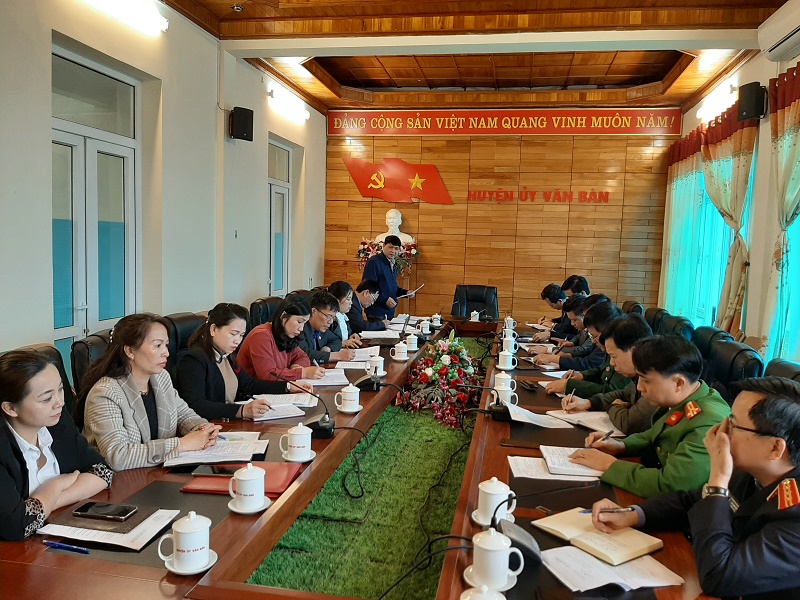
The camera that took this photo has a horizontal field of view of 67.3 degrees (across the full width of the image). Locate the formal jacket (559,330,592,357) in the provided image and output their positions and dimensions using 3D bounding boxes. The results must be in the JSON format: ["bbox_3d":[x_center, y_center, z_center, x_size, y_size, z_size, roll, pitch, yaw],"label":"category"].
[{"bbox_3d":[1.527,0.414,4.798,0.530,0.600,0.530,3,6,11],"label":"formal jacket"}]

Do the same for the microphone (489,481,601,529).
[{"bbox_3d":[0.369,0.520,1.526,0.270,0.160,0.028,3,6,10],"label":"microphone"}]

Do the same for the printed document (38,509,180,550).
[{"bbox_3d":[-0.787,0.606,1.643,0.300,0.012,0.215,3,5,11],"label":"printed document"}]

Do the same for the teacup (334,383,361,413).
[{"bbox_3d":[-0.259,0.472,2.990,0.120,0.126,0.090,3,5,11],"label":"teacup"}]

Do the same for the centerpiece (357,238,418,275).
[{"bbox_3d":[-0.153,-0.513,7.207,0.750,0.460,0.420,3,5,11],"label":"centerpiece"}]

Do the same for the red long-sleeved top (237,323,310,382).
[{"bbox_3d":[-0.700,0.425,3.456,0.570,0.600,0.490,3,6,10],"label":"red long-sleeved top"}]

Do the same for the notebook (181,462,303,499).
[{"bbox_3d":[-0.536,0.604,2.056,0.305,0.026,0.285,2,5,4],"label":"notebook"}]

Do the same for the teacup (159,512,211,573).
[{"bbox_3d":[-0.512,0.560,1.421,0.122,0.119,0.088,0,6,-16],"label":"teacup"}]

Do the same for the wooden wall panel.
[{"bbox_3d":[1.111,-0.562,7.473,4.260,2.900,0.060,3,5,11],"label":"wooden wall panel"}]

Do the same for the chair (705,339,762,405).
[{"bbox_3d":[1.402,0.756,3.076,0.680,1.090,0.620,3,6,10],"label":"chair"}]

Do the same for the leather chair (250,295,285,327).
[{"bbox_3d":[-0.830,0.544,4.638,0.700,1.070,0.620,3,5,11],"label":"leather chair"}]

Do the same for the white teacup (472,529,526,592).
[{"bbox_3d":[0.233,0.589,1.392,0.122,0.119,0.088,4,6,19],"label":"white teacup"}]

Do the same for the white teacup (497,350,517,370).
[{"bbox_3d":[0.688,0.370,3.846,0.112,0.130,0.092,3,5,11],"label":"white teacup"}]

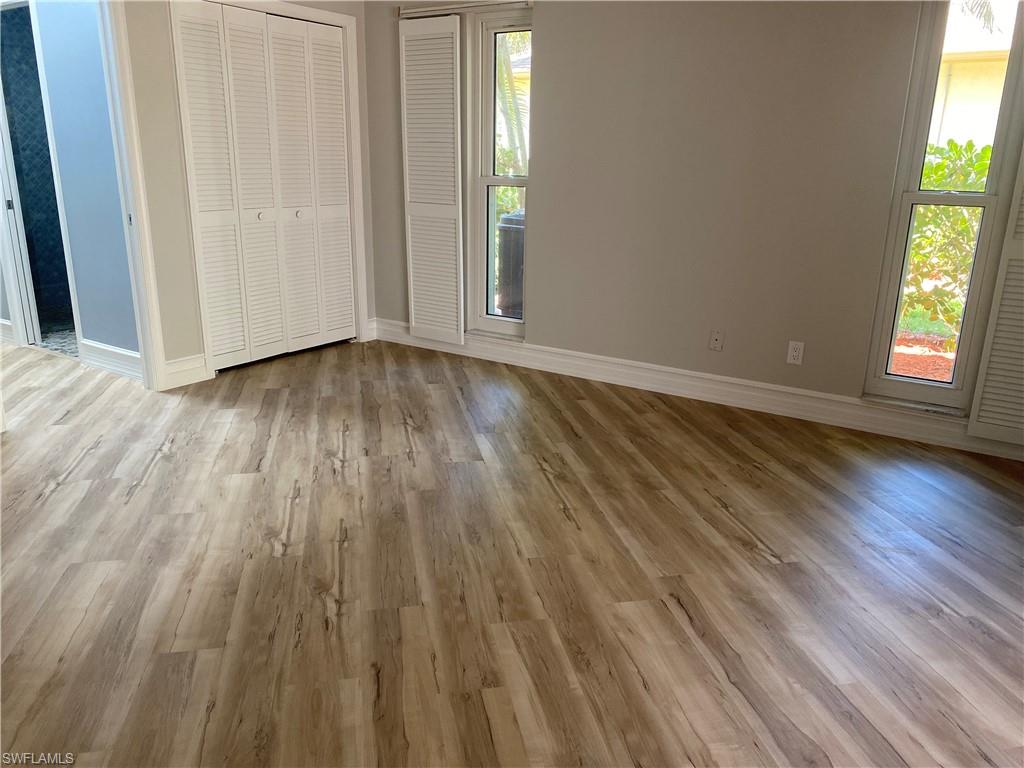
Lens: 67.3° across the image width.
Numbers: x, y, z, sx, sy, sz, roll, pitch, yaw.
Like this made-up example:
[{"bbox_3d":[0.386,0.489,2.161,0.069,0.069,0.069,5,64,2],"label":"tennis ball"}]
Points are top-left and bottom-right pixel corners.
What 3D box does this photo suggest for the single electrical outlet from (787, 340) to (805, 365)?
[{"bbox_3d":[1.437,-0.155,3.892,0.072,0.114,0.010,12,19,33],"label":"single electrical outlet"}]

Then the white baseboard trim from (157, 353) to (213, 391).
[{"bbox_3d":[-1.863,-0.070,4.349,0.018,0.163,0.281,12,19,33],"label":"white baseboard trim"}]

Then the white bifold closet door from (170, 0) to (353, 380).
[{"bbox_3d":[-1.448,-1.170,4.716,0.040,2.022,1.212,12,19,33],"label":"white bifold closet door"}]

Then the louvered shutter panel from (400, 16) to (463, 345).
[{"bbox_3d":[-0.503,-1.252,4.910,0.450,1.969,0.032,12,19,33],"label":"louvered shutter panel"}]

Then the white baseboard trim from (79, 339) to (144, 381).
[{"bbox_3d":[-2.398,-0.150,4.599,0.700,0.165,0.018,12,19,33],"label":"white baseboard trim"}]

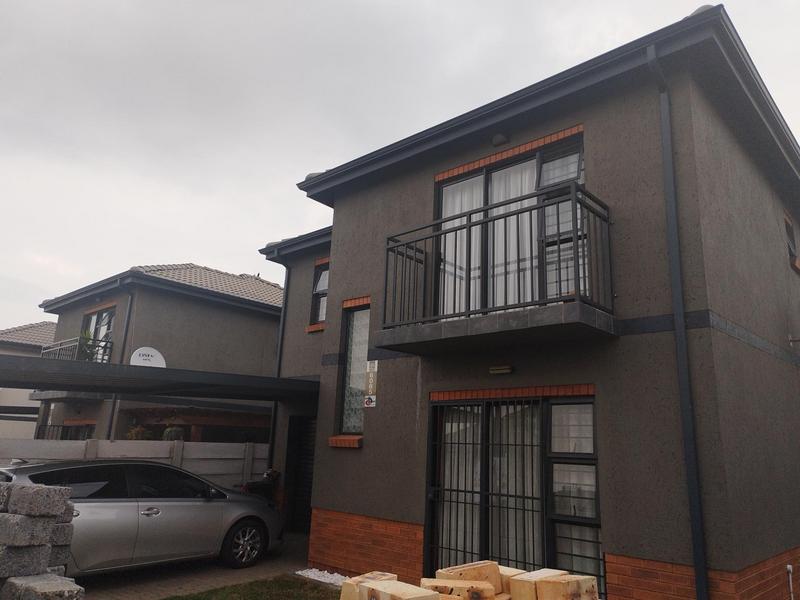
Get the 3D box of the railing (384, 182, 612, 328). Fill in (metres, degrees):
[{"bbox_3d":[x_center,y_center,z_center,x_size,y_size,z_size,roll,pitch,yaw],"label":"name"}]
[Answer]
[{"bbox_3d":[0.963,-0.291,6.431,2.405,1.115,0.760,-11,-19,42],"label":"railing"}]

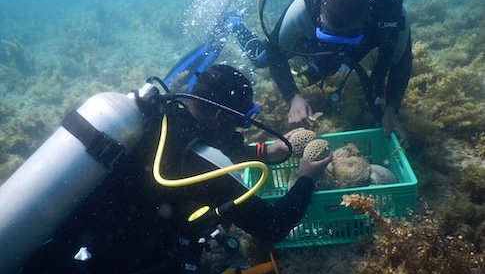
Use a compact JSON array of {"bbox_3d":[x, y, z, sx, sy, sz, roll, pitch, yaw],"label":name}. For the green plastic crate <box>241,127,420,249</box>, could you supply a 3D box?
[{"bbox_3d":[0.324,0.207,1.337,0.585,0.271,0.341,-8,31,12],"label":"green plastic crate"}]

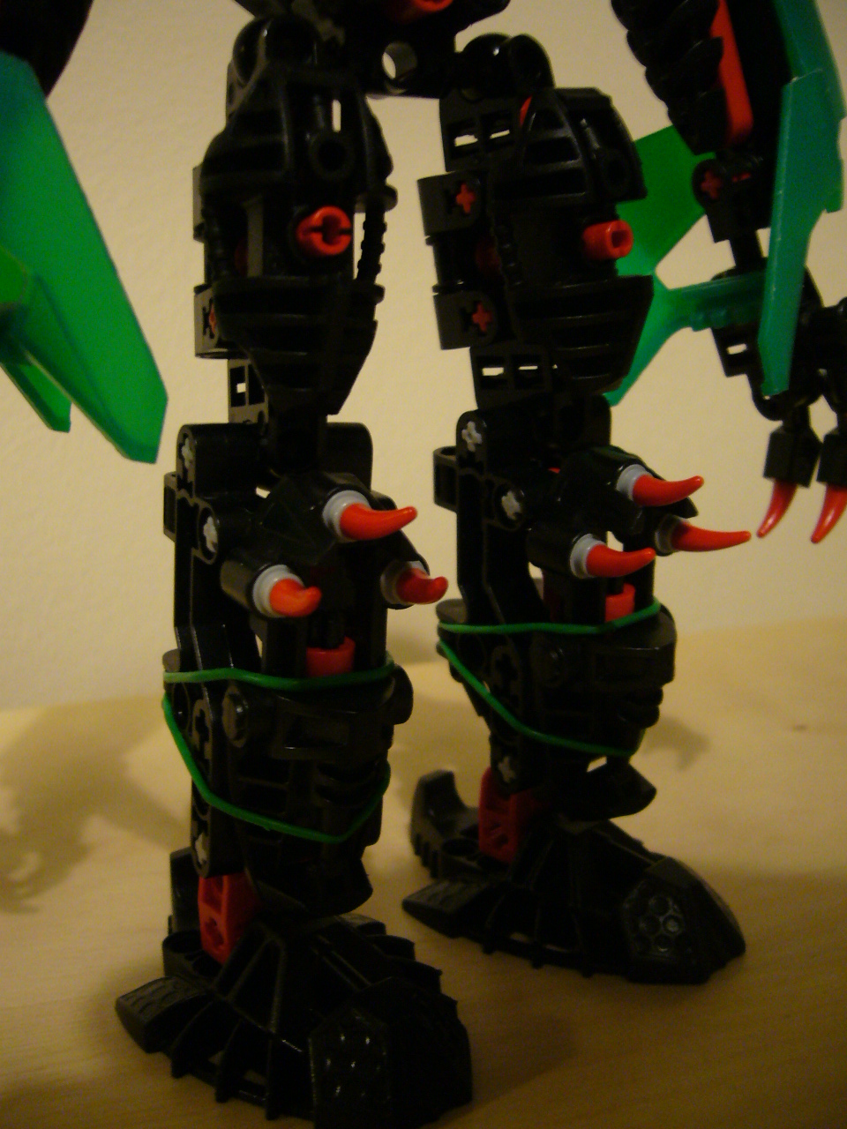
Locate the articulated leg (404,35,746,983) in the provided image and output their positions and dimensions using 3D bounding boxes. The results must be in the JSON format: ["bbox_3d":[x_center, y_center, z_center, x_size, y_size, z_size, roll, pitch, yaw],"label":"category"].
[{"bbox_3d":[0.021,-0.004,0.178,0.057,0.139,0.044,8,21,35],"label":"articulated leg"}]

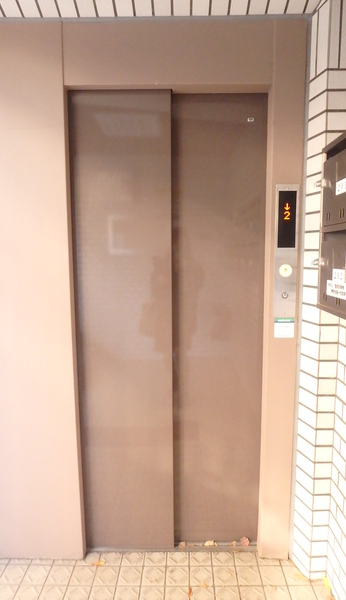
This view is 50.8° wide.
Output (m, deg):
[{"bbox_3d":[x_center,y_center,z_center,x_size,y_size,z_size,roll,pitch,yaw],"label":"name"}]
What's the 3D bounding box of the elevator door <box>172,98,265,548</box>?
[{"bbox_3d":[0.189,0.153,1.623,0.411,2.010,0.045,0,7,0],"label":"elevator door"}]

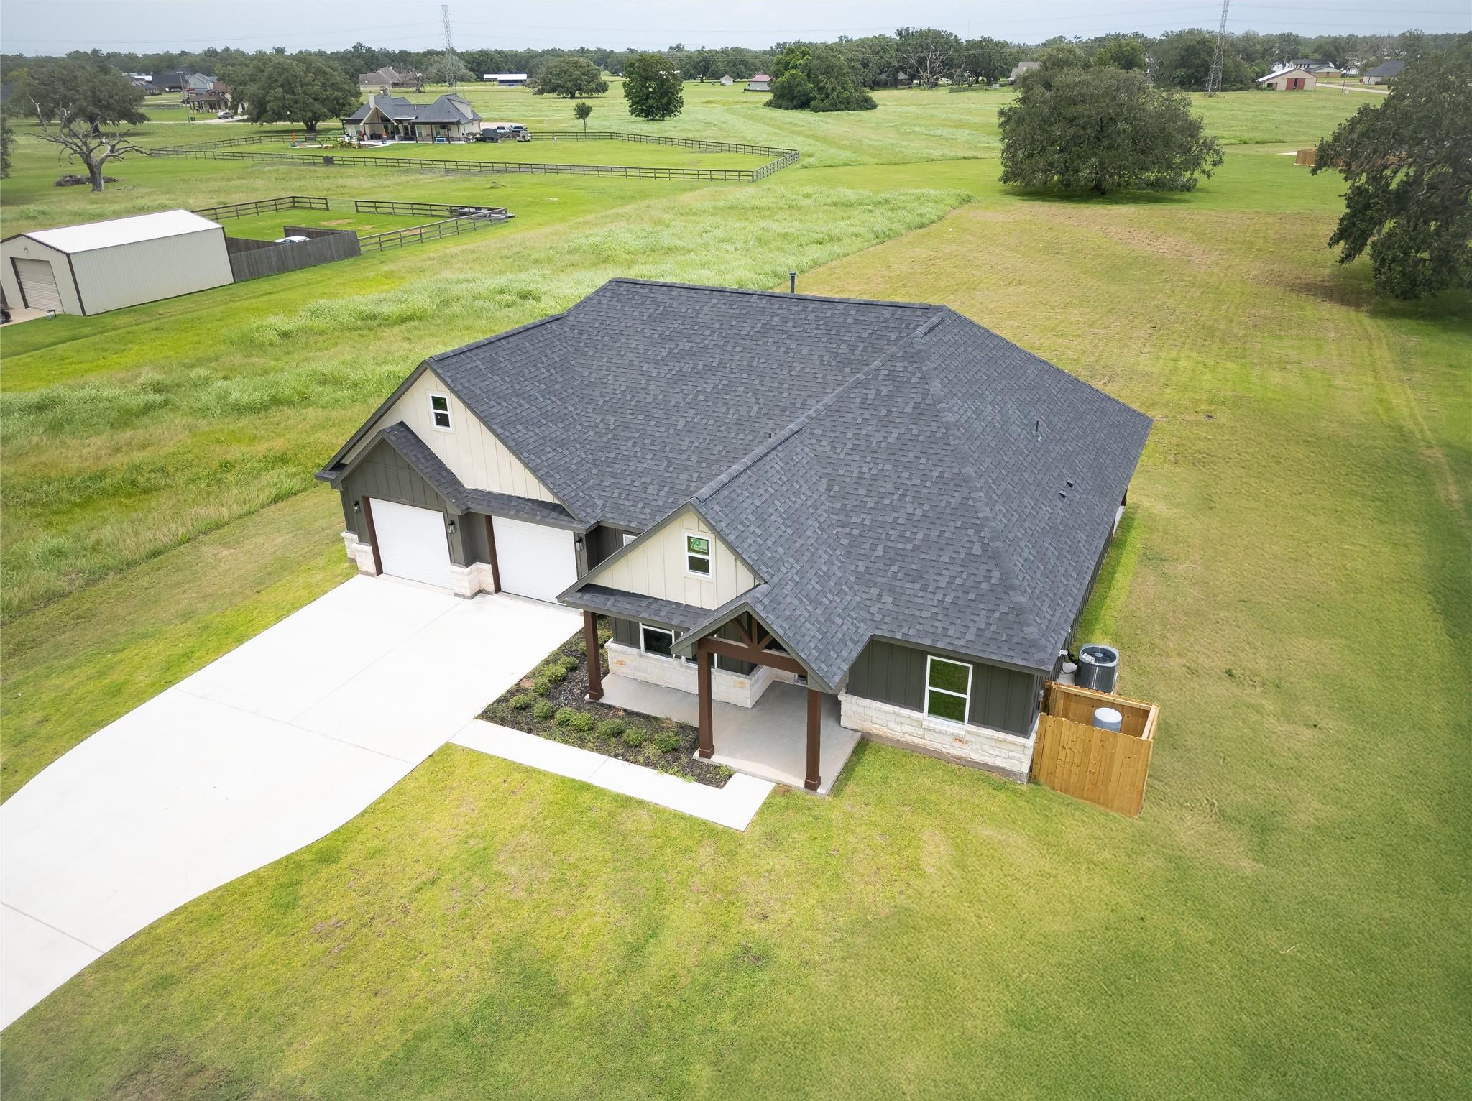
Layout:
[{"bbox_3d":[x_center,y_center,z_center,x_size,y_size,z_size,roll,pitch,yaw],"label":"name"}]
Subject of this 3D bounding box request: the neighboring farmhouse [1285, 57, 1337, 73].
[{"bbox_3d":[249.806,-209.478,442.963,19.500,7.200,10.000,5,27,13],"label":"neighboring farmhouse"}]

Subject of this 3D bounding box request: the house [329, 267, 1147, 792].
[{"bbox_3d":[-0.516,-3.111,29.236,21.400,7.800,18.800,11,28,24],"label":"house"}]

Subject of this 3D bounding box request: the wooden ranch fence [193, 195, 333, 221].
[{"bbox_3d":[-48.136,-34.409,103.715,4.950,1.270,13.200,11,28,24],"label":"wooden ranch fence"}]

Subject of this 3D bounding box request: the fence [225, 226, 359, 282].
[{"bbox_3d":[-36.747,-23.012,78.934,8.500,1.830,11.900,11,28,24],"label":"fence"}]

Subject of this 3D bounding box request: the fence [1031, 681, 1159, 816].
[{"bbox_3d":[7.336,4.010,20.989,2.250,1.830,1.300,11,28,24],"label":"fence"}]

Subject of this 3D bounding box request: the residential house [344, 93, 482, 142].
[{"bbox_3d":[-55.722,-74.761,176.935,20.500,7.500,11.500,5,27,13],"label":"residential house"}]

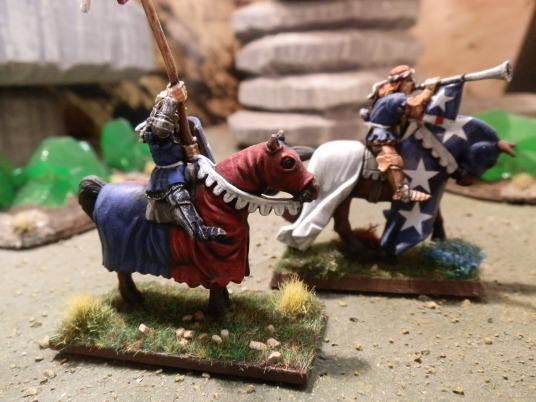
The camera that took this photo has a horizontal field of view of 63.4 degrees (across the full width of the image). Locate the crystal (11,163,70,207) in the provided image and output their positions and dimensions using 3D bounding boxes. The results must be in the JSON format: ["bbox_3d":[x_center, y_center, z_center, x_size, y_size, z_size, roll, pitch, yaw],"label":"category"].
[{"bbox_3d":[-0.104,-0.007,0.200,0.026,0.020,0.020,-4,11,-17],"label":"crystal"}]

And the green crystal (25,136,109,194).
[{"bbox_3d":[-0.103,-0.018,0.222,0.042,0.028,0.028,-4,11,-17],"label":"green crystal"}]

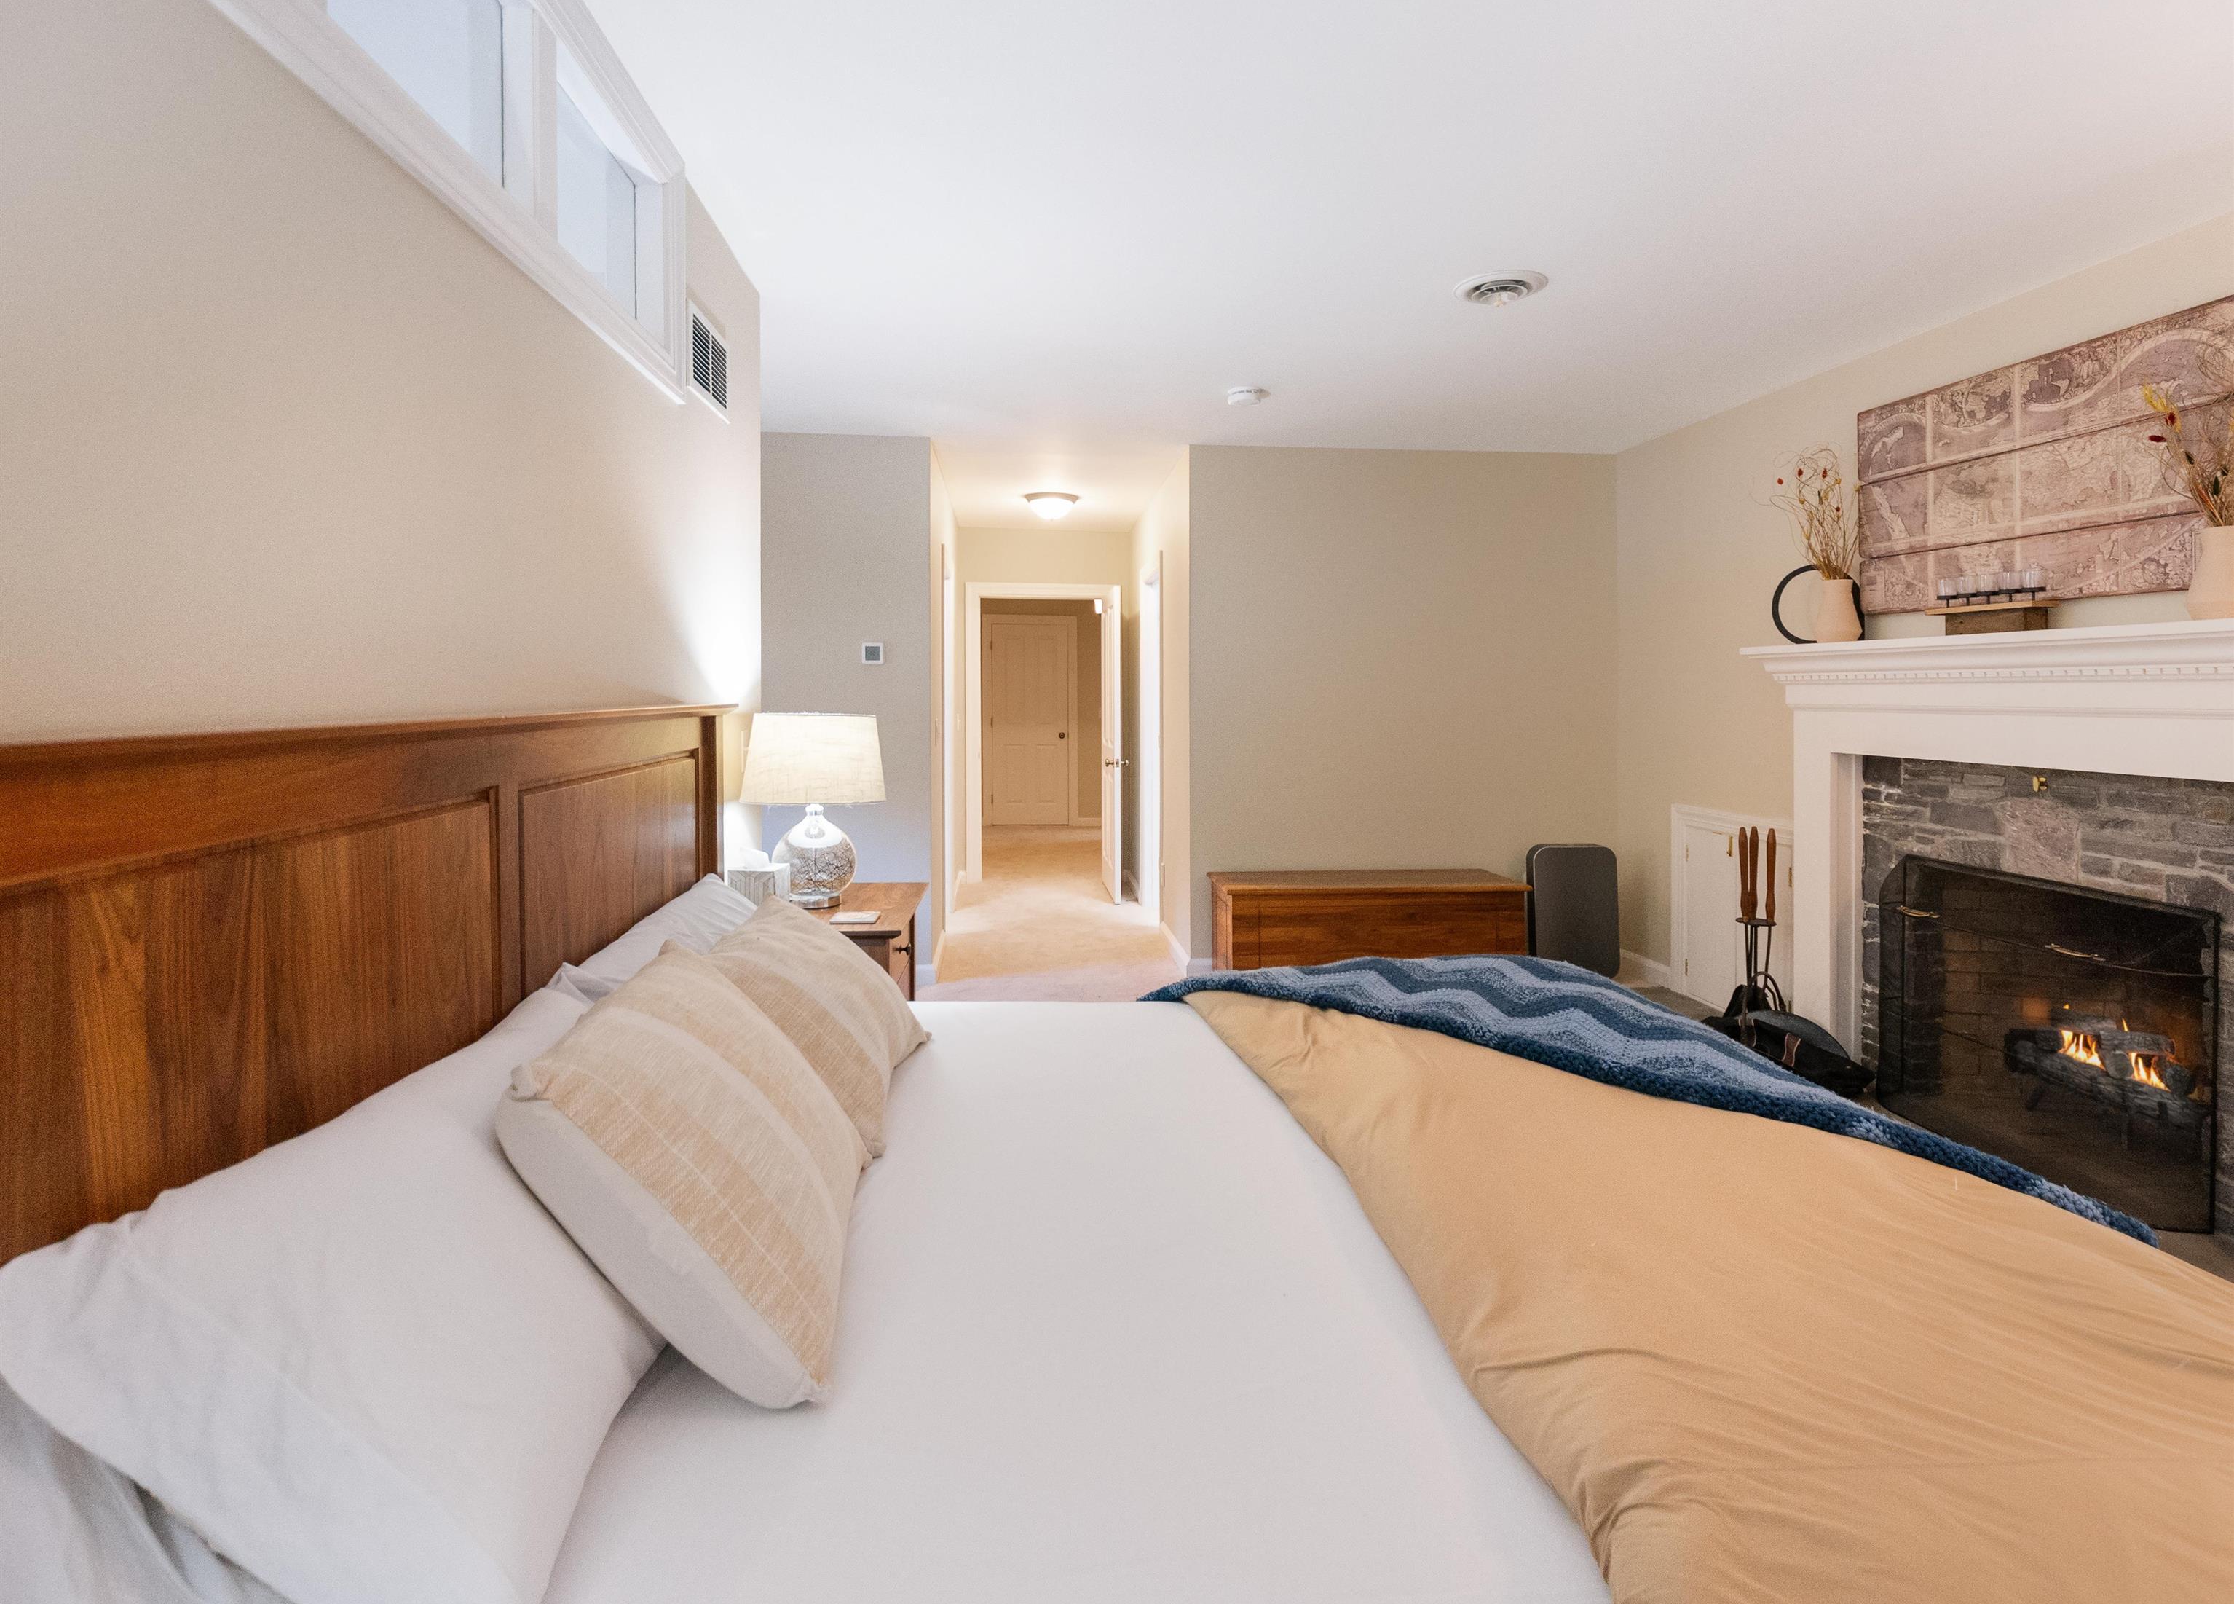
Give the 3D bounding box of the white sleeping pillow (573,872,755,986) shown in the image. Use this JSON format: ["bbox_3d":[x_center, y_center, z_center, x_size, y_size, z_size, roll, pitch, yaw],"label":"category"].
[{"bbox_3d":[-0.703,0.343,1.880,0.180,0.460,0.840,-43,7,-1],"label":"white sleeping pillow"}]

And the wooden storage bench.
[{"bbox_3d":[1.131,0.604,4.730,1.340,0.500,0.420,0,4,-5],"label":"wooden storage bench"}]

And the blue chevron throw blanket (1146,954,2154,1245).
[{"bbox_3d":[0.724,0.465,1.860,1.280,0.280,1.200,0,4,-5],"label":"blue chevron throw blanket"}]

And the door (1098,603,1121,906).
[{"bbox_3d":[-0.043,-0.396,6.890,0.045,2.000,0.800,0,4,-5],"label":"door"}]

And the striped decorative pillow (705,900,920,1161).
[{"bbox_3d":[-0.533,0.369,1.850,0.460,0.170,0.510,44,-1,-7],"label":"striped decorative pillow"}]

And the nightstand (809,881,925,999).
[{"bbox_3d":[-0.779,0.660,2.770,0.460,0.775,0.580,0,4,-5],"label":"nightstand"}]

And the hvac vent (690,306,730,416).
[{"bbox_3d":[-1.003,-1.078,2.555,0.020,0.203,0.355,0,4,-5],"label":"hvac vent"}]

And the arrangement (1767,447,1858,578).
[{"bbox_3d":[2.437,-1.010,3.620,0.240,0.470,0.260,0,4,-5],"label":"arrangement"}]

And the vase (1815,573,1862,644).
[{"bbox_3d":[2.511,-0.671,3.590,0.140,0.235,0.140,0,4,-5],"label":"vase"}]

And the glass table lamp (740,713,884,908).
[{"bbox_3d":[-0.828,0.021,2.810,0.385,0.525,0.385,0,4,-5],"label":"glass table lamp"}]

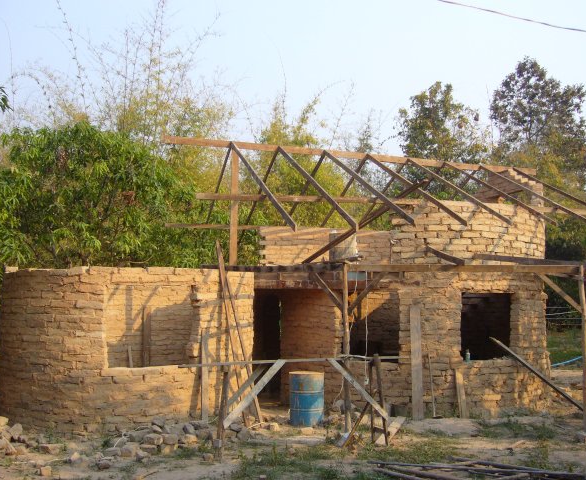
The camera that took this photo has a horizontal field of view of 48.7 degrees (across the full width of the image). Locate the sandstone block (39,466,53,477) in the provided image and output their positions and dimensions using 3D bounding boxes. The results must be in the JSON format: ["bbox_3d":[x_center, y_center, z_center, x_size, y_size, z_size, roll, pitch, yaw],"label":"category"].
[{"bbox_3d":[-2.860,2.685,7.500,0.125,0.105,0.130,4,-8,-28],"label":"sandstone block"}]

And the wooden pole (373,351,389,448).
[{"bbox_3d":[1.278,2.295,9.354,0.060,1.252,0.060,-6,-10,-1],"label":"wooden pole"}]

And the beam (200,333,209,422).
[{"bbox_3d":[-1.551,2.420,11.486,0.100,1.581,0.060,-1,-13,-6],"label":"beam"}]

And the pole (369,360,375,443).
[{"bbox_3d":[1.156,2.351,9.440,0.050,1.155,0.050,-1,-7,0],"label":"pole"}]

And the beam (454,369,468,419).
[{"bbox_3d":[3.005,2.747,11.578,0.125,0.863,0.050,-3,-15,5],"label":"beam"}]

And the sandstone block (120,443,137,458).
[{"bbox_3d":[-2.184,2.833,8.682,0.215,0.150,0.180,1,-6,-6],"label":"sandstone block"}]

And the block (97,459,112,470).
[{"bbox_3d":[-2.329,2.790,8.060,0.165,0.110,0.140,1,-6,-6],"label":"block"}]

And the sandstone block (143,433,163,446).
[{"bbox_3d":[-2.005,2.867,9.300,0.280,0.180,0.200,2,-7,-17],"label":"sandstone block"}]

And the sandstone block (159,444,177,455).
[{"bbox_3d":[-1.701,2.872,8.888,0.220,0.120,0.170,1,-6,-6],"label":"sandstone block"}]

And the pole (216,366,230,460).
[{"bbox_3d":[-0.899,2.232,8.285,0.075,1.157,0.075,4,-7,0],"label":"pole"}]

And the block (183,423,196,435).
[{"bbox_3d":[-1.615,2.942,10.100,0.190,0.170,0.180,1,-7,-11],"label":"block"}]

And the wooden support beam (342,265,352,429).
[{"bbox_3d":[0.868,1.726,10.470,0.090,2.699,0.090,0,-7,0],"label":"wooden support beam"}]

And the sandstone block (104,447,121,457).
[{"bbox_3d":[-2.426,2.861,8.777,0.225,0.110,0.160,1,-6,-6],"label":"sandstone block"}]

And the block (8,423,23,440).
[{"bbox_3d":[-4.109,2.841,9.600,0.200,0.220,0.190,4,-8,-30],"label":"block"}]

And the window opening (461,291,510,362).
[{"bbox_3d":[3.529,1.577,11.800,1.040,1.220,0.260,2,-6,-15],"label":"window opening"}]

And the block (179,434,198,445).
[{"bbox_3d":[-1.503,2.883,9.350,0.230,0.135,0.200,1,-7,-8],"label":"block"}]

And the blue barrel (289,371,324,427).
[{"bbox_3d":[0.237,2.704,10.970,0.585,0.880,0.585,0,-6,0],"label":"blue barrel"}]

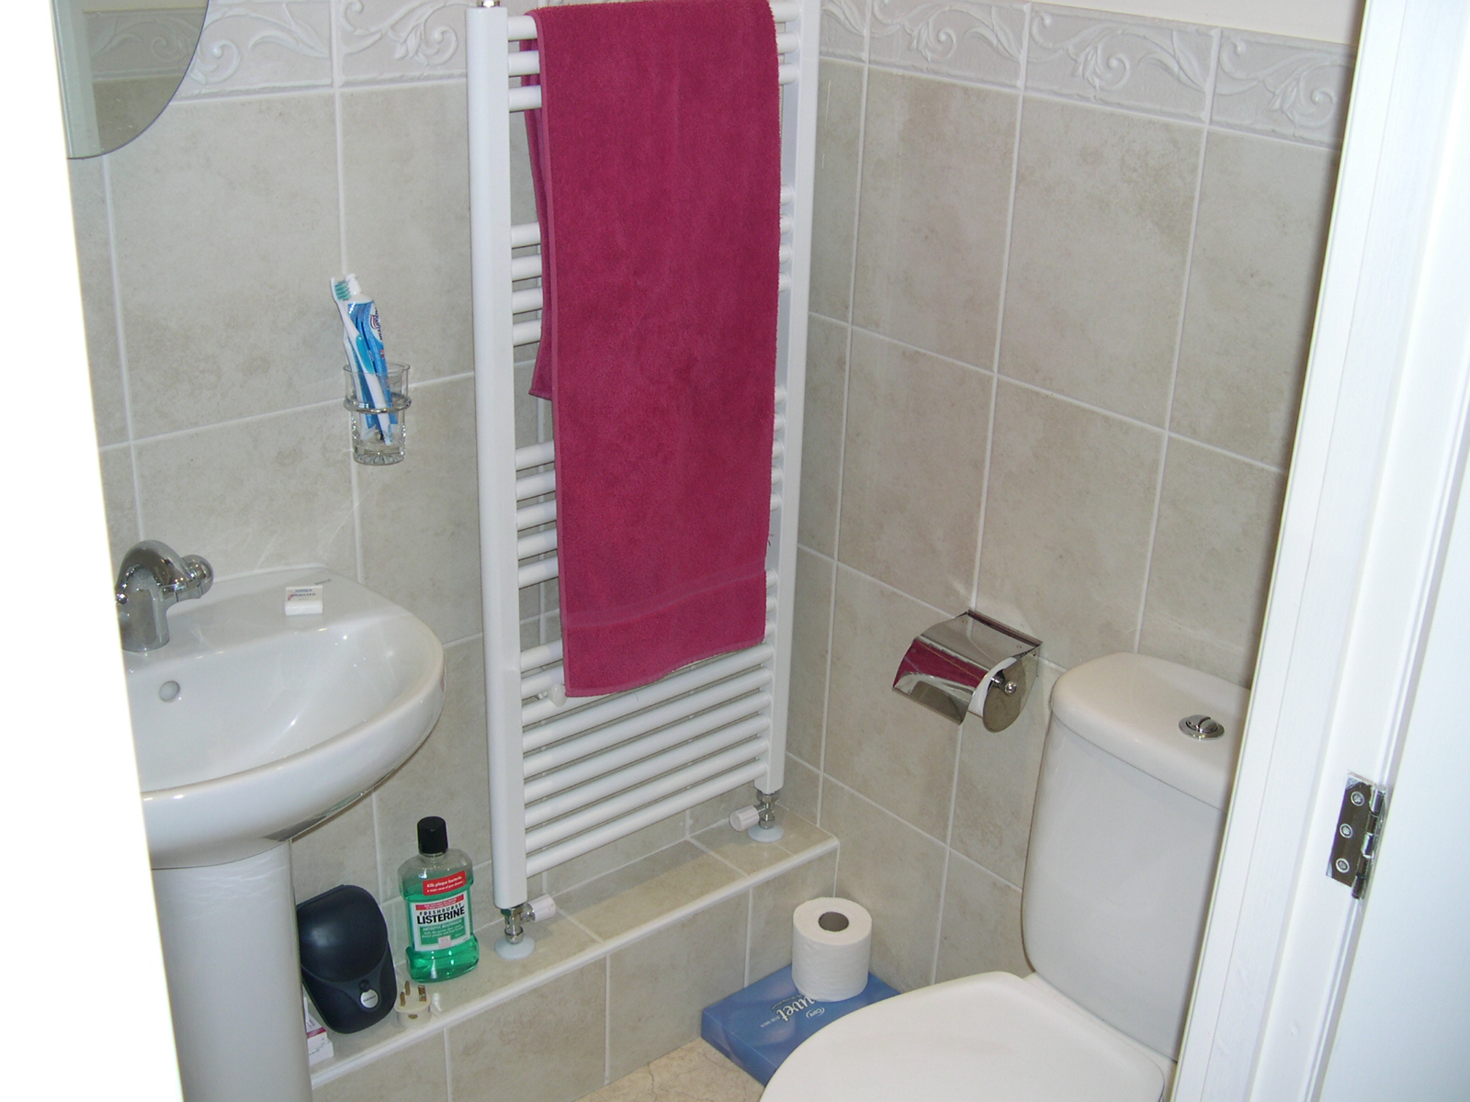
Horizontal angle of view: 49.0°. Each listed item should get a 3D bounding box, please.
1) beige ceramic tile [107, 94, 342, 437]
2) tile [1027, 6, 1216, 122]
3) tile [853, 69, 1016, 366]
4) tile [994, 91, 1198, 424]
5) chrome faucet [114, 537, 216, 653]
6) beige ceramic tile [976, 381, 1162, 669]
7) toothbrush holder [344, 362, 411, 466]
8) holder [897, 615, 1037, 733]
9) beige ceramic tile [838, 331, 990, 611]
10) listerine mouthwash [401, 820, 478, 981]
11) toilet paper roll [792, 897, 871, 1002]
[{"bbox_3d":[-0.519,-0.297,1.666,0.250,0.335,0.010,-17,29,-37],"label":"beige ceramic tile"},{"bbox_3d":[0.416,-0.530,1.751,0.011,0.099,0.250,-17,29,-37],"label":"tile"},{"bbox_3d":[0.246,-0.411,1.994,0.010,0.335,0.250,-17,29,-37],"label":"tile"},{"bbox_3d":[0.410,-0.330,1.822,0.010,0.335,0.250,-17,29,-37],"label":"tile"},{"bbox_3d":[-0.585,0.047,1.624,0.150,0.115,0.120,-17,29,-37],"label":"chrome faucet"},{"bbox_3d":[0.399,-0.018,1.947,0.010,0.335,0.250,-17,29,-37],"label":"beige ceramic tile"},{"bbox_3d":[-0.389,-0.152,1.756,0.070,0.101,0.080,-17,29,-37],"label":"toothbrush holder"},{"bbox_3d":[0.289,0.161,2.031,0.135,0.110,0.127,-17,29,-37],"label":"holder"},{"bbox_3d":[0.234,-0.099,2.117,0.010,0.335,0.250,-17,29,-37],"label":"beige ceramic tile"},{"bbox_3d":[-0.379,0.443,2.060,0.095,0.224,0.060,-9,26,-25],"label":"listerine mouthwash"},{"bbox_3d":[0.142,0.589,2.381,0.115,0.103,0.115,2,23,-1],"label":"toilet paper roll"}]

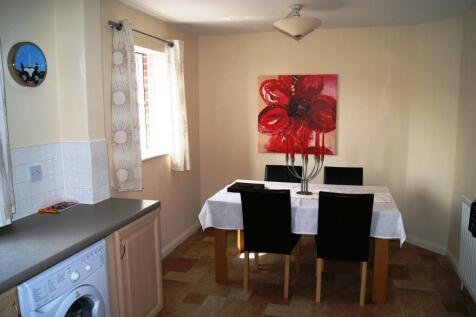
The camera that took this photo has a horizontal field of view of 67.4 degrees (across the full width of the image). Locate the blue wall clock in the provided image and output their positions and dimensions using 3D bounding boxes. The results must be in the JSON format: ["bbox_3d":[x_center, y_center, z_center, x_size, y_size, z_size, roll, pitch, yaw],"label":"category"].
[{"bbox_3d":[-1.218,-0.543,2.078,0.038,0.248,0.248,2,8,16],"label":"blue wall clock"}]

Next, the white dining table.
[{"bbox_3d":[0.606,0.700,3.352,1.570,0.760,0.980,2,8,16],"label":"white dining table"}]

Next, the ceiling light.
[{"bbox_3d":[0.494,-1.134,2.989,0.405,0.285,0.405,2,8,16],"label":"ceiling light"}]

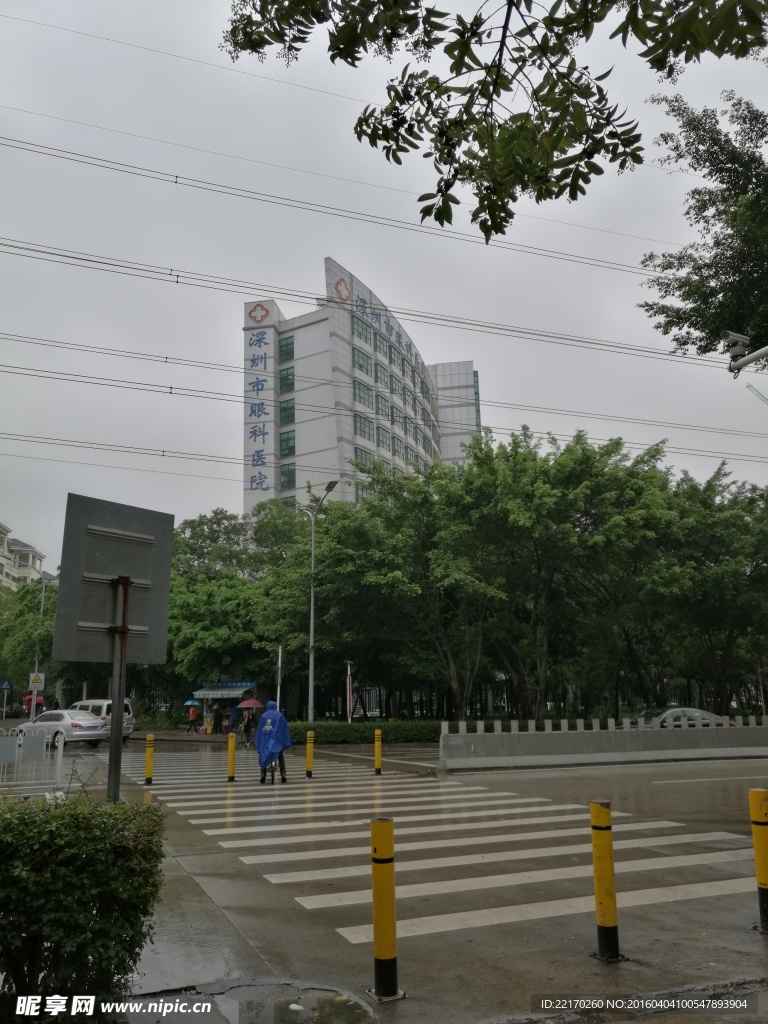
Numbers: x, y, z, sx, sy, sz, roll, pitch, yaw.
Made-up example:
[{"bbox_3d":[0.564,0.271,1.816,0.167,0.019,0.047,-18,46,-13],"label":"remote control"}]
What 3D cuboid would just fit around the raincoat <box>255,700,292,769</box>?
[{"bbox_3d":[-2.438,4.933,17.741,0.800,1.420,0.720,2,-14,-10],"label":"raincoat"}]

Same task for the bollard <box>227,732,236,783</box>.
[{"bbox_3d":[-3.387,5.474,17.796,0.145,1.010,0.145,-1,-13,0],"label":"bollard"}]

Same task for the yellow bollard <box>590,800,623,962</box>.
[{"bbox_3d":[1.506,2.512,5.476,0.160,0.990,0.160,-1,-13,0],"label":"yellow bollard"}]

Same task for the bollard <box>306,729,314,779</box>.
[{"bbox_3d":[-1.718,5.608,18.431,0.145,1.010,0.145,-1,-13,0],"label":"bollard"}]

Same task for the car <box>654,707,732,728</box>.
[{"bbox_3d":[9.500,7.380,26.900,4.600,1.460,1.800,5,-14,-21],"label":"car"}]

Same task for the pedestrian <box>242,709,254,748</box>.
[{"bbox_3d":[-5.256,8.396,31.115,0.500,1.570,0.420,1,-13,-5],"label":"pedestrian"}]

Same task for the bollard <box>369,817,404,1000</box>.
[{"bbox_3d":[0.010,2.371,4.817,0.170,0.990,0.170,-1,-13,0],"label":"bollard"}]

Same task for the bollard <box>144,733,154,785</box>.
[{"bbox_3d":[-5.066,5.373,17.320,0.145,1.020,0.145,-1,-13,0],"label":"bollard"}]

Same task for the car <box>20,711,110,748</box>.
[{"bbox_3d":[-13.531,9.162,33.626,4.600,1.470,1.780,-13,-18,41],"label":"car"}]

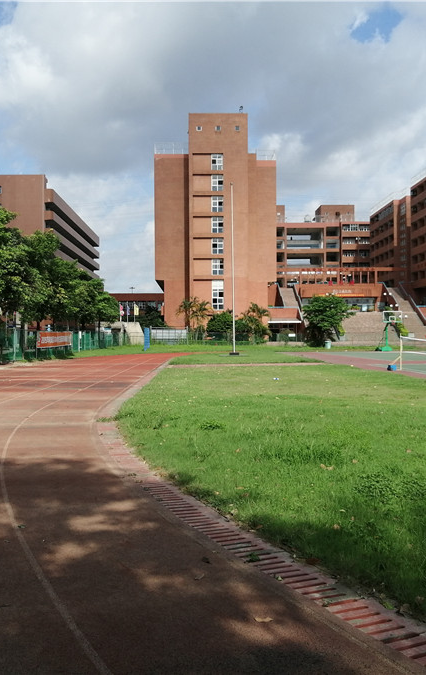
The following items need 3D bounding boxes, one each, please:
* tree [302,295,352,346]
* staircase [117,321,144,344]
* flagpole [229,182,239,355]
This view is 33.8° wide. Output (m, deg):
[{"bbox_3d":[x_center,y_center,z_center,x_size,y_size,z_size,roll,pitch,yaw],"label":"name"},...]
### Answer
[{"bbox_3d":[15.845,-2.345,98.000,7.000,7.300,6.600,0,0,0],"label":"tree"},{"bbox_3d":[-13.550,-0.661,116.000,3.800,4.000,5.500,0,0,-14],"label":"staircase"},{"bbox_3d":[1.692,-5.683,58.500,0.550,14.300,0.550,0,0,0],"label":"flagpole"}]

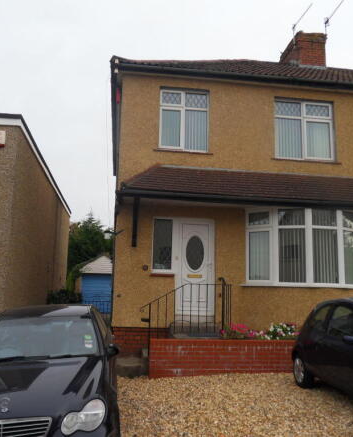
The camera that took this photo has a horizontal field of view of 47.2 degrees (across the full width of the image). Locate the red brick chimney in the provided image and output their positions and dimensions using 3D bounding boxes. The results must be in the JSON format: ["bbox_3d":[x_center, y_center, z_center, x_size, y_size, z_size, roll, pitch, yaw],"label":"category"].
[{"bbox_3d":[4.391,-5.433,13.989,0.980,1.243,1.440,3,-9,-9],"label":"red brick chimney"}]

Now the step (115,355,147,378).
[{"bbox_3d":[-0.904,2.789,7.557,0.670,0.210,0.650,3,-9,-9],"label":"step"}]

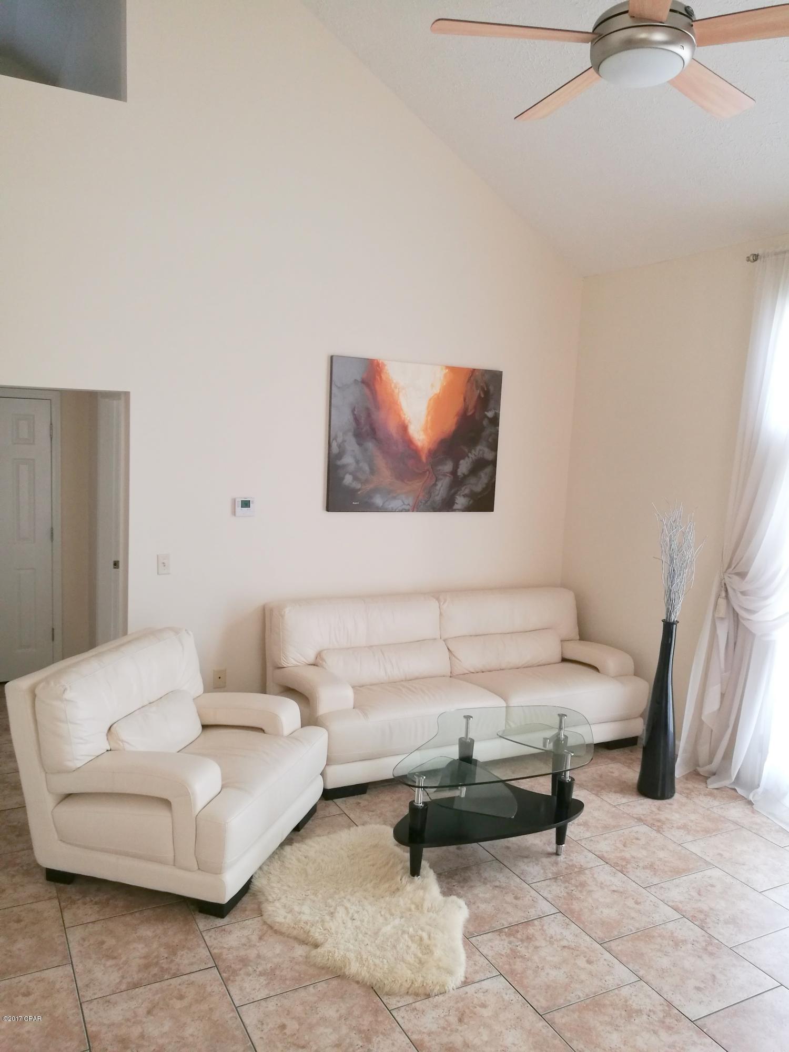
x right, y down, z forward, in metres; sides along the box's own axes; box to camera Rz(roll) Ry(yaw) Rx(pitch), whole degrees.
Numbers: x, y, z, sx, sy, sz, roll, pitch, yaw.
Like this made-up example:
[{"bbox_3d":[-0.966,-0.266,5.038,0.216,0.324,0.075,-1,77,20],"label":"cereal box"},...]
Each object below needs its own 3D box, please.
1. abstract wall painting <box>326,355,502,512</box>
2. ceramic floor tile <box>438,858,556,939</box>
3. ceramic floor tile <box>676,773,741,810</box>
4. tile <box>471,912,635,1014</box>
[{"bbox_3d":[0.152,-0.574,5.399,1.250,0.965,0.035,-1,7,-27],"label":"abstract wall painting"},{"bbox_3d":[0.377,1.570,3.470,0.452,0.010,0.452,-1,8,-28],"label":"ceramic floor tile"},{"bbox_3d":[1.778,1.490,4.708,0.452,0.010,0.452,-1,8,-28],"label":"ceramic floor tile"},{"bbox_3d":[0.588,1.619,3.061,0.451,0.010,0.451,-1,7,-28],"label":"tile"}]

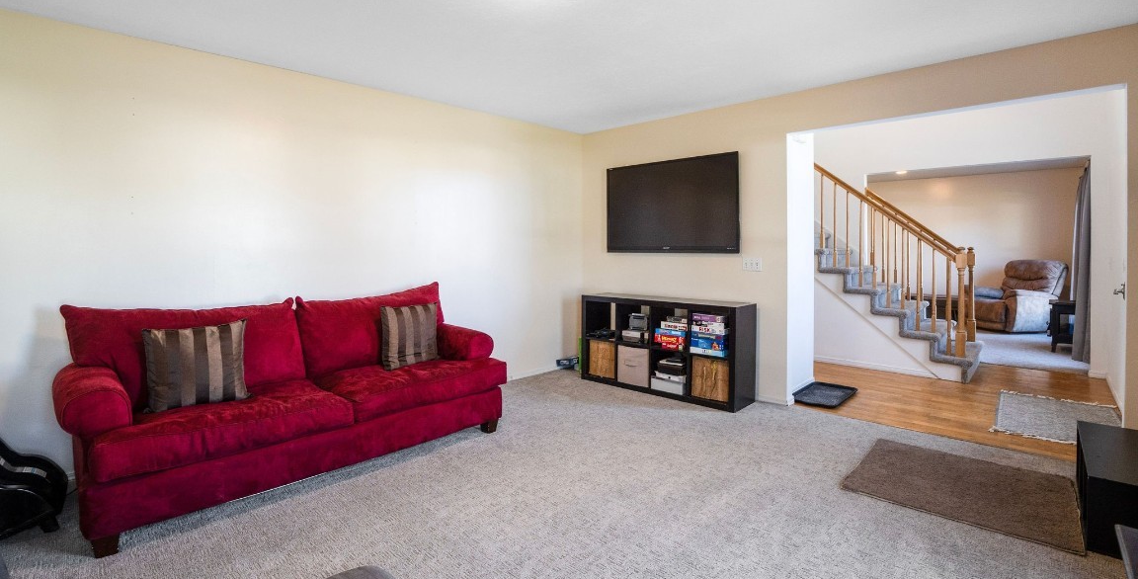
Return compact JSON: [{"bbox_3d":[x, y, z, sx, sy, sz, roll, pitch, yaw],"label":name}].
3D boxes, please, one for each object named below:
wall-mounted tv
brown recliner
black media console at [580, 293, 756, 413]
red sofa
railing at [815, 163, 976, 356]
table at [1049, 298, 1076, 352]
[{"bbox_3d":[0.887,-0.718,4.184,1.286,0.796,0.100,4,7,42],"label":"wall-mounted tv"},{"bbox_3d":[6.458,0.074,6.996,0.930,0.990,0.890,-1,5,-10],"label":"brown recliner"},{"bbox_3d":[0.800,0.481,4.129,1.490,0.790,0.390,4,7,42],"label":"black media console"},{"bbox_3d":[-1.497,0.532,2.847,2.122,0.960,0.980,-5,7,-41],"label":"red sofa"},{"bbox_3d":[3.443,-0.384,5.064,1.420,1.920,1.150,4,7,42],"label":"railing"},{"bbox_3d":[5.851,0.422,5.431,0.460,0.590,0.500,4,7,42],"label":"table"}]

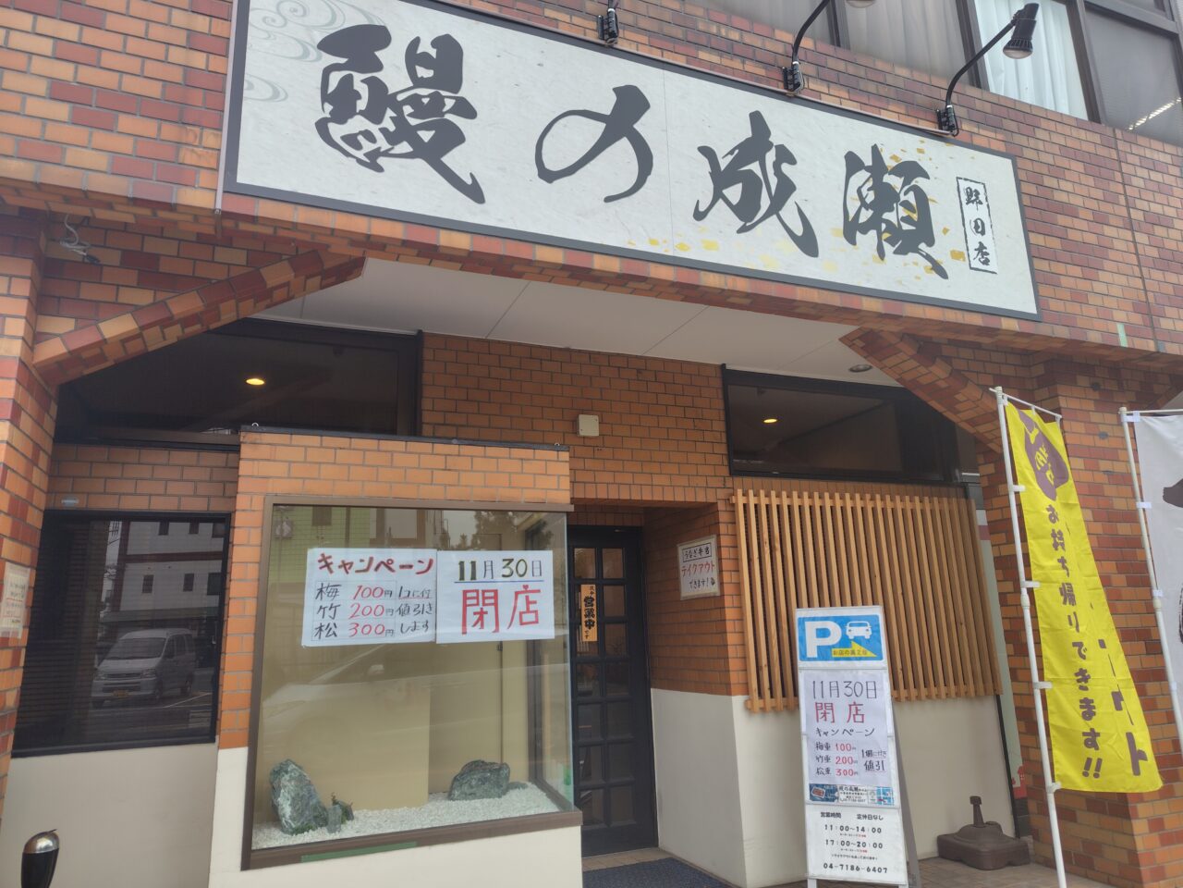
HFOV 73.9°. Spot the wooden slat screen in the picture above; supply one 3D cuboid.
[{"bbox_3d":[1.689,0.922,4.788,1.862,1.235,0.080,3,-14,-21],"label":"wooden slat screen"}]

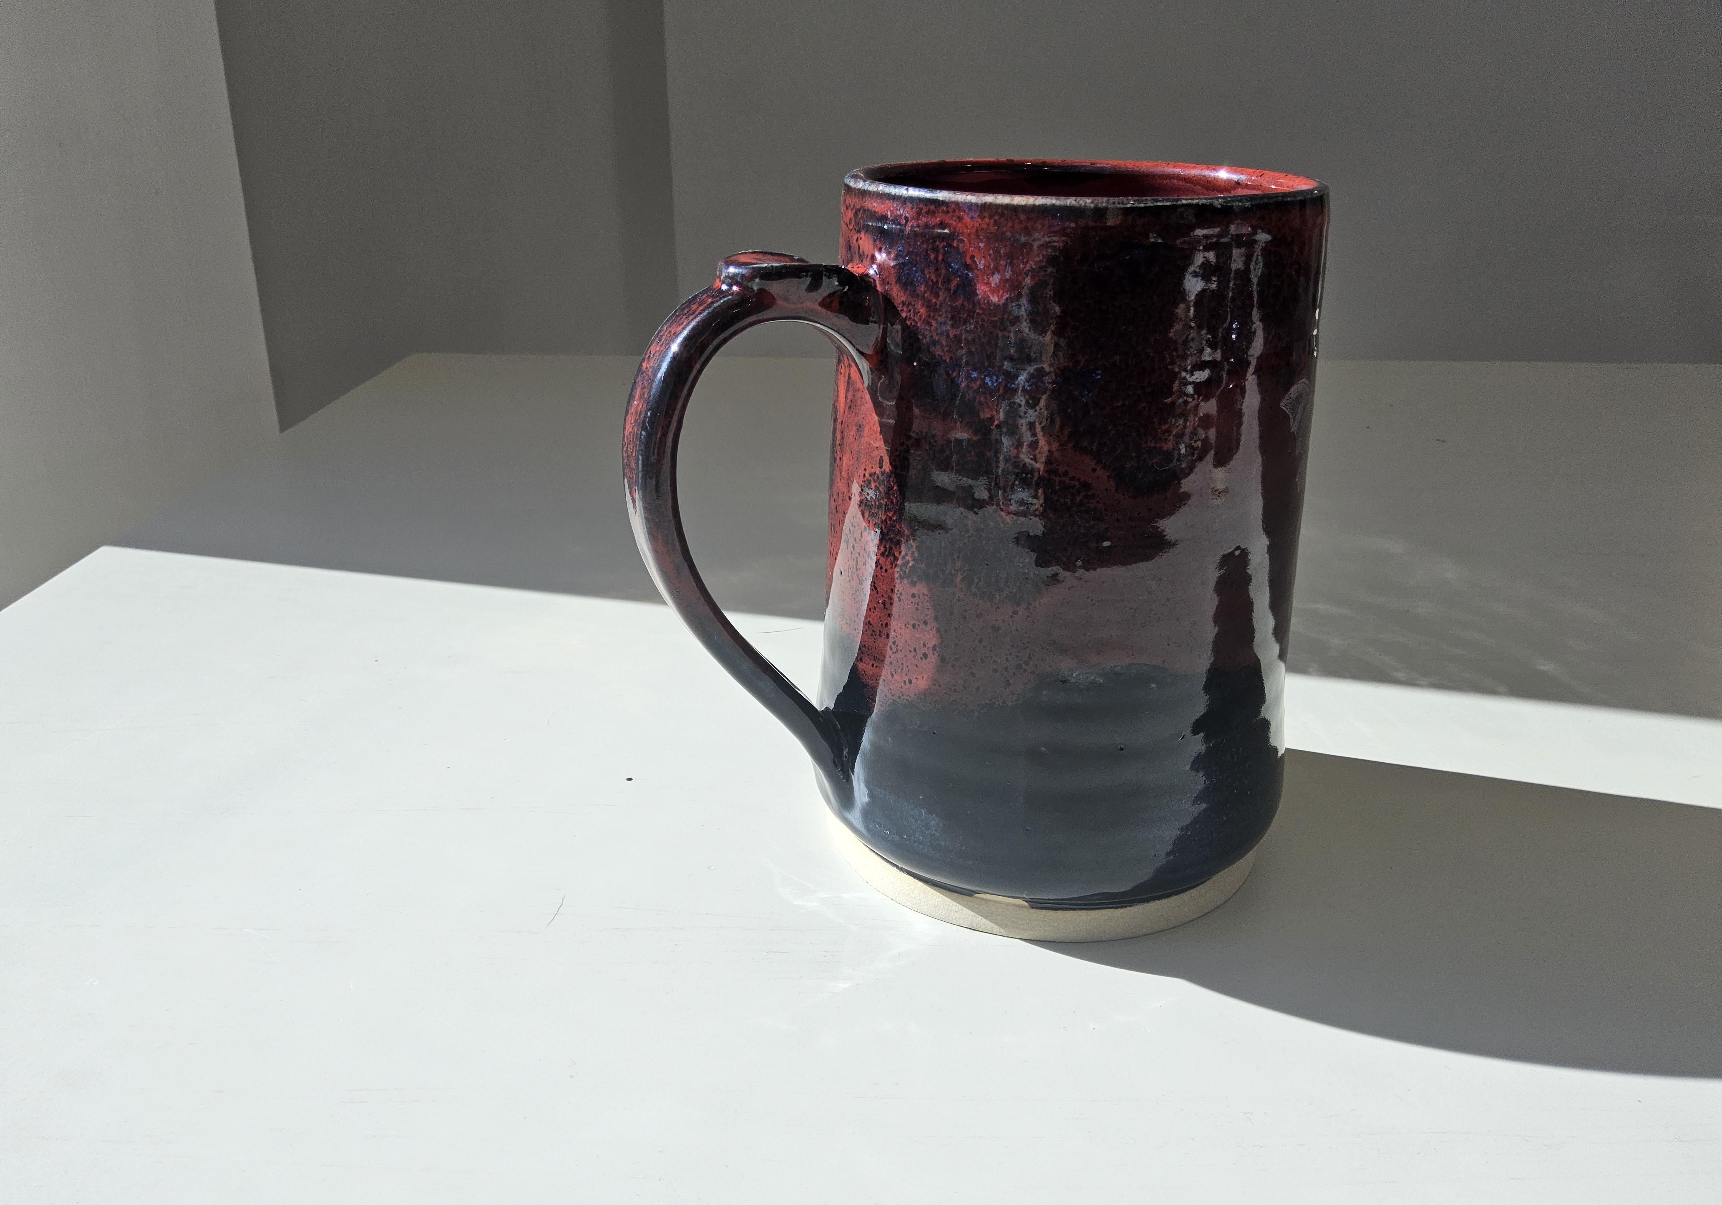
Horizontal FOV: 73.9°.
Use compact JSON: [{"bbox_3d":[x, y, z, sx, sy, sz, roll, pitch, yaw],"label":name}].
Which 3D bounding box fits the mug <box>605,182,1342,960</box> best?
[{"bbox_3d":[0.020,-0.012,0.207,0.124,0.122,0.089,-7,18,-26],"label":"mug"}]

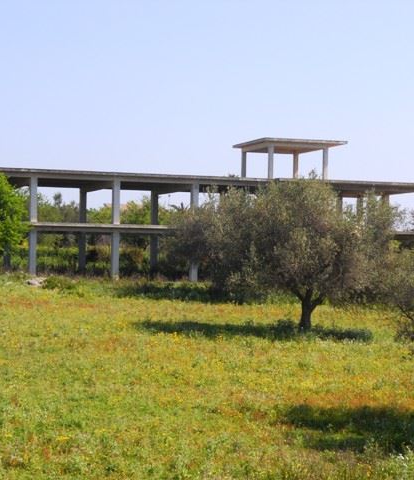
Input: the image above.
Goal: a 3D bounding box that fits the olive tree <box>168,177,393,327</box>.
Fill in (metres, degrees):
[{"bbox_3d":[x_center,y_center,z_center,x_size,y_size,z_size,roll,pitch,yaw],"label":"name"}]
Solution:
[{"bbox_3d":[2.132,0.404,33.500,6.244,4.237,5.800,1,-1,0],"label":"olive tree"}]

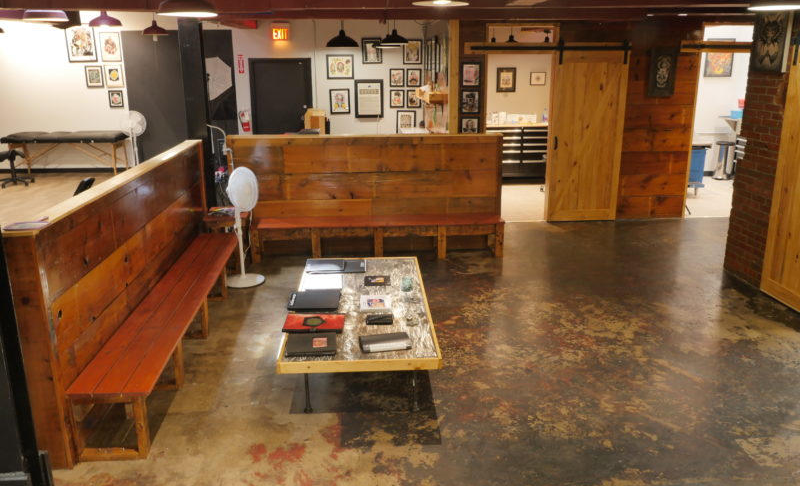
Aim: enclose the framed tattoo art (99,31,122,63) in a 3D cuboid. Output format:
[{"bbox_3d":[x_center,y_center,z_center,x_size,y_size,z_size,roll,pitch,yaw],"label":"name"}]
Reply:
[{"bbox_3d":[-4.837,-3.271,10.822,0.318,0.469,0.030,-2,15,-5],"label":"framed tattoo art"}]

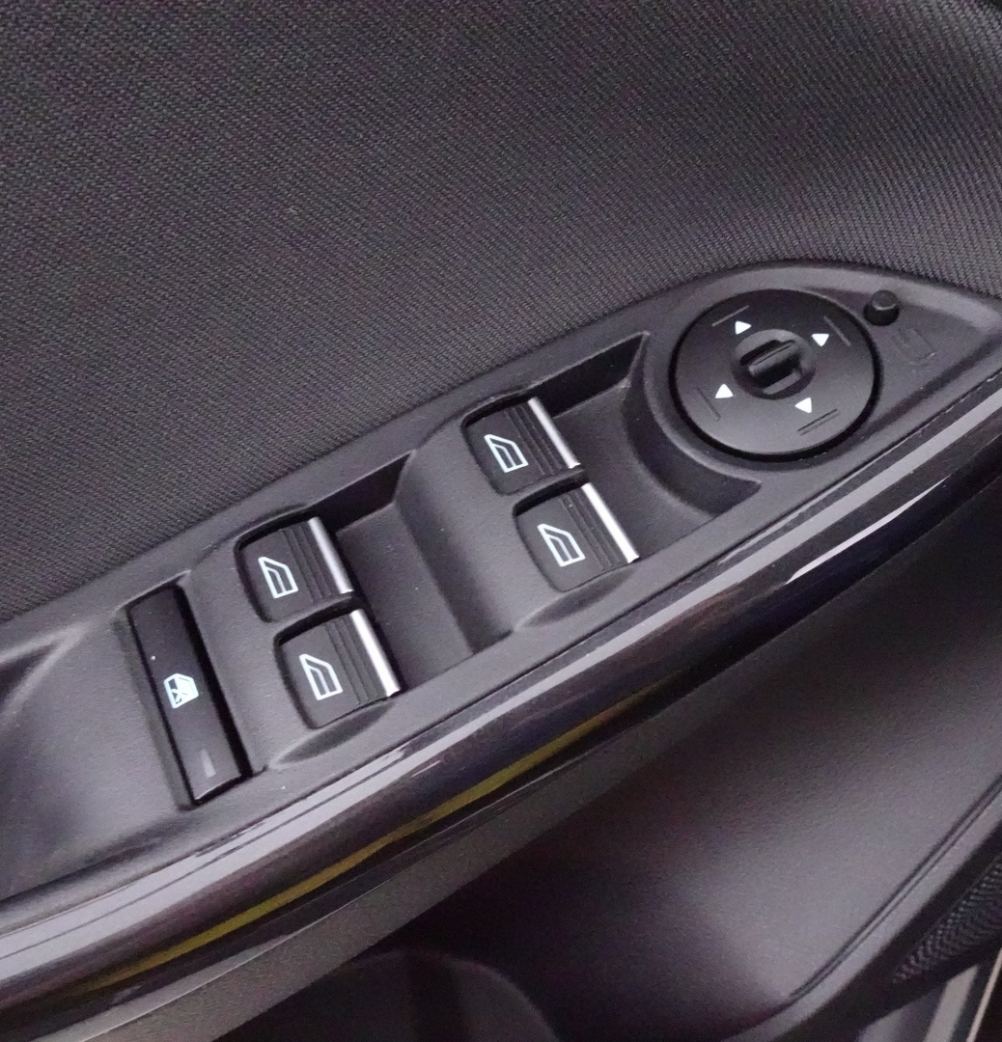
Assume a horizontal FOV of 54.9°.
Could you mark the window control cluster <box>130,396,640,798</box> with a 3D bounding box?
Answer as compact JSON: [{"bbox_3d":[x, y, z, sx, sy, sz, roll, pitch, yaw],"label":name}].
[{"bbox_3d":[-0.027,0.016,0.220,0.107,0.016,0.049,-29,65,-3],"label":"window control cluster"}]

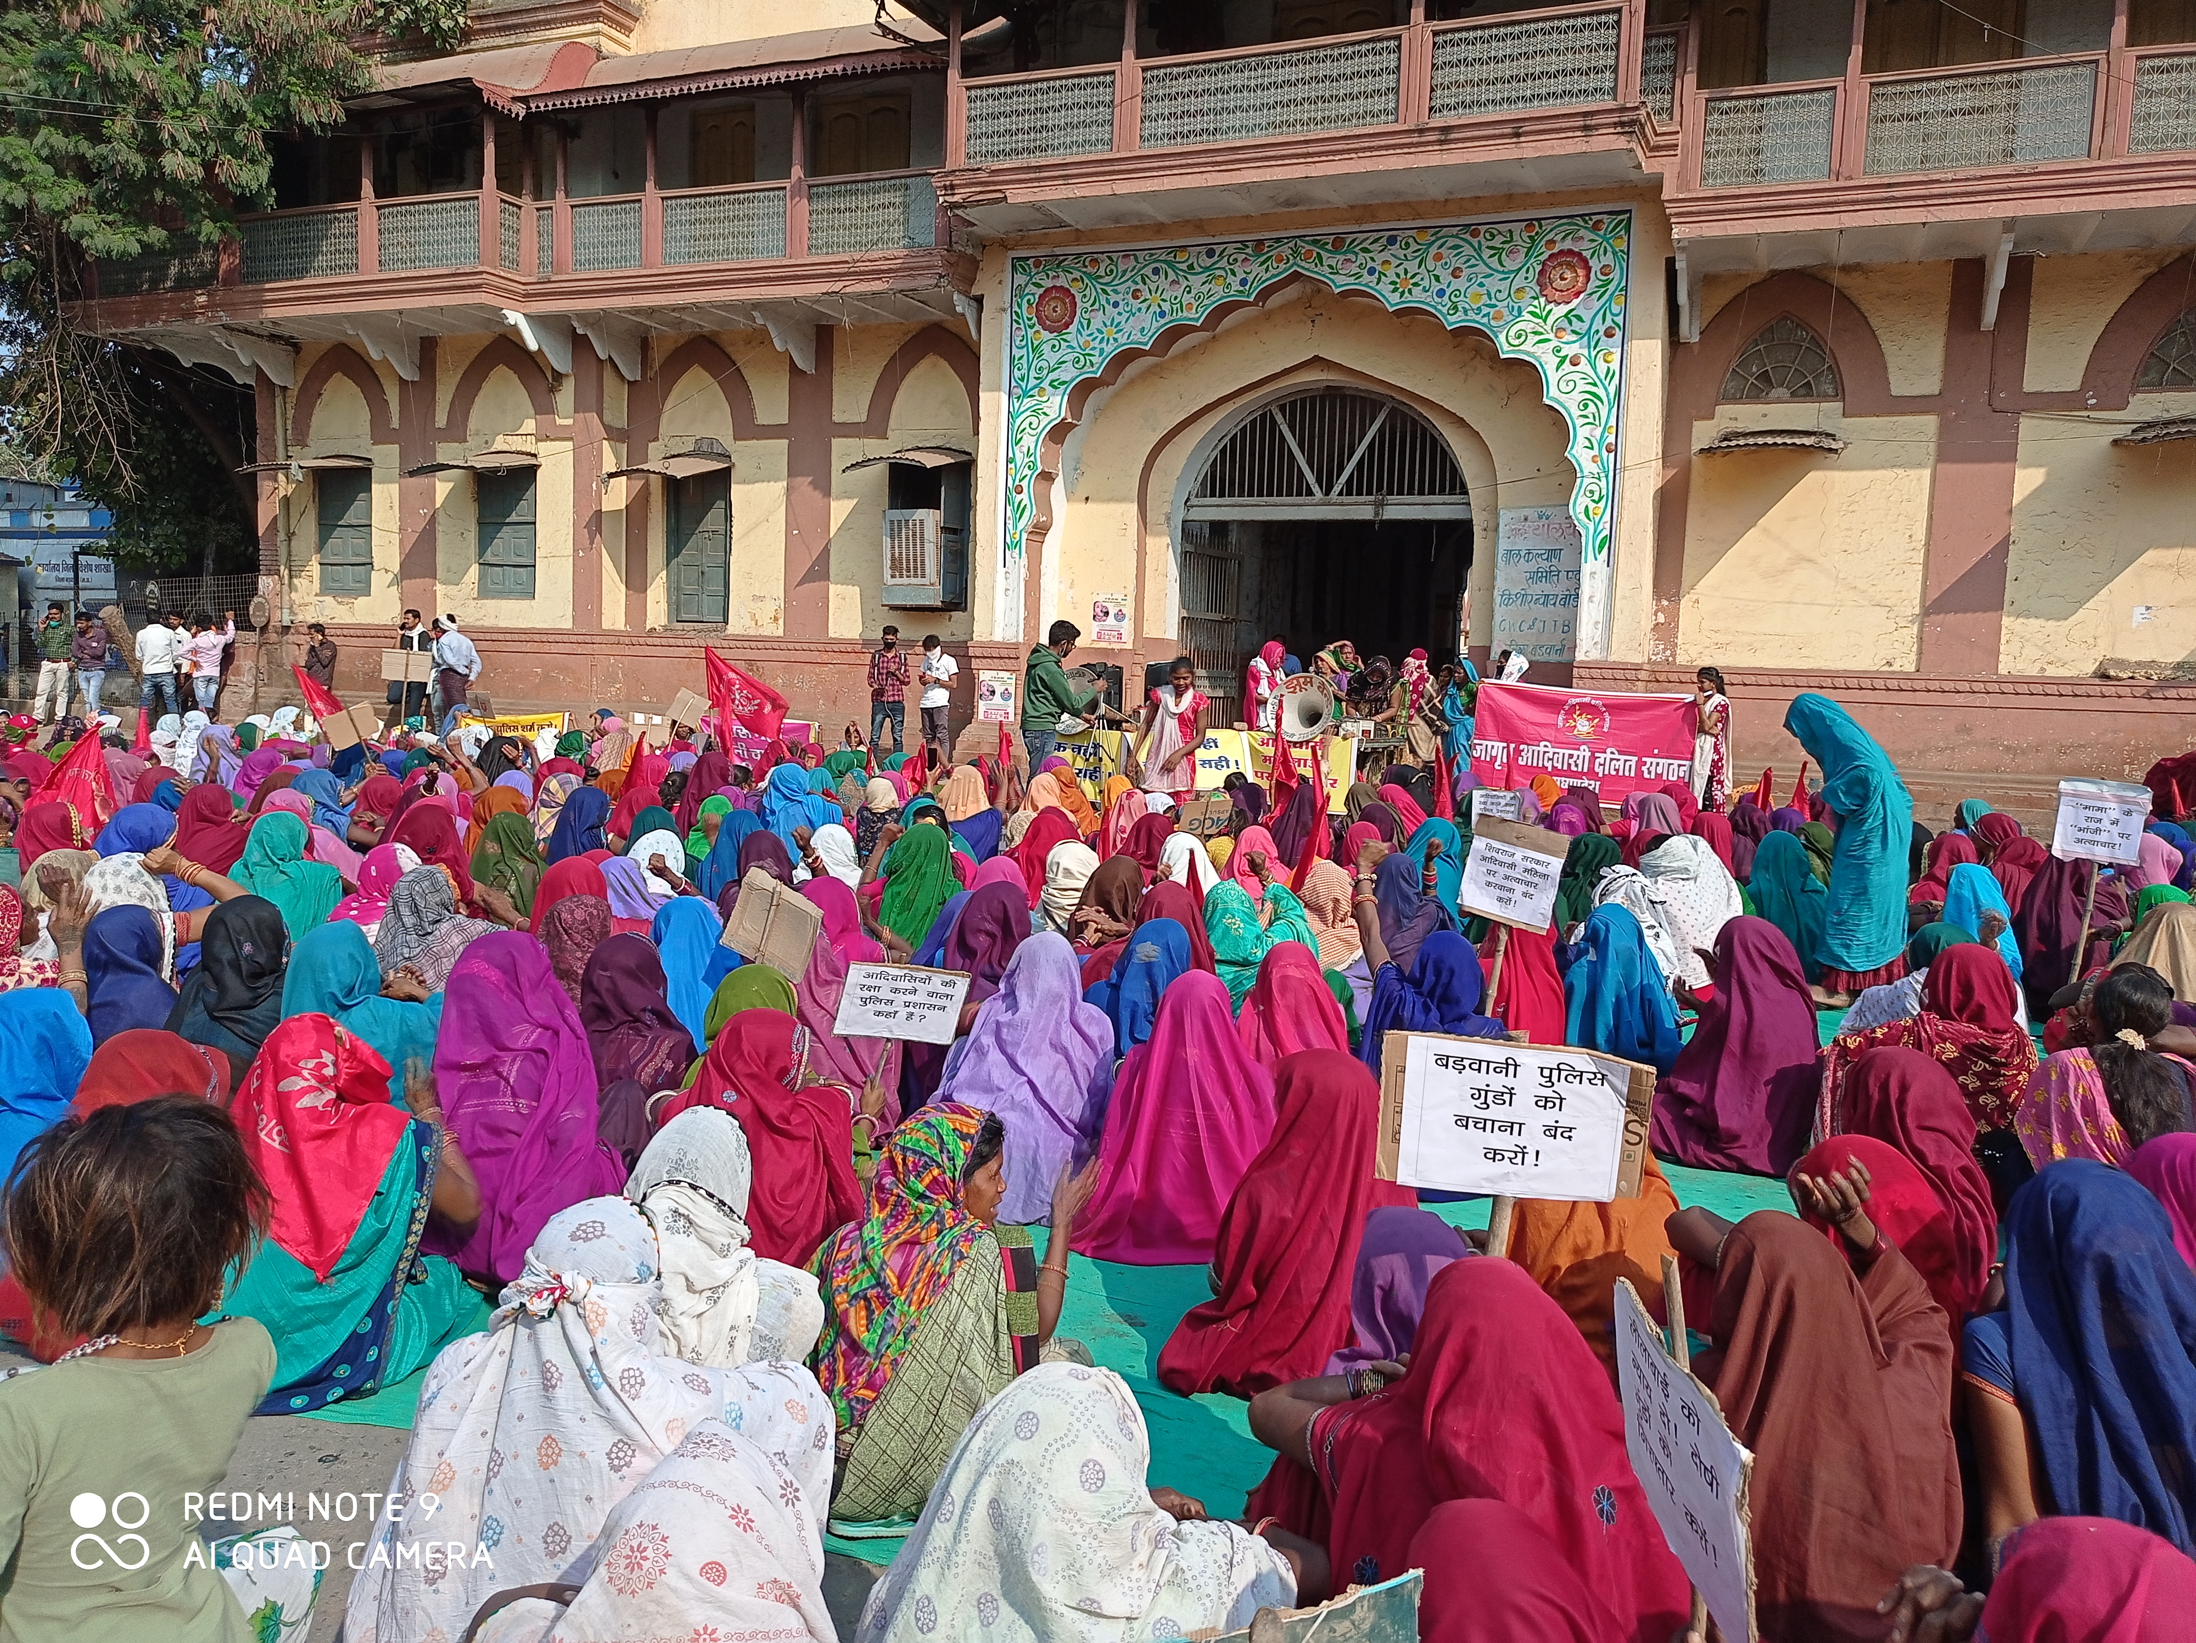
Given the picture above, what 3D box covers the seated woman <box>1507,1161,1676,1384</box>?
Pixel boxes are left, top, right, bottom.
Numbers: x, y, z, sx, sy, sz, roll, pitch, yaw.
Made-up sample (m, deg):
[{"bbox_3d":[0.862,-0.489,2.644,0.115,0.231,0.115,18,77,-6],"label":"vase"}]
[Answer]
[{"bbox_3d":[0.927,0.896,3.494,0.460,0.740,0.580,2,5,0],"label":"seated woman"}]

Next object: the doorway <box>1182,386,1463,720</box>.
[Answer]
[{"bbox_3d":[2.110,-2.481,16.606,2.877,3.082,0.500,4,6,25],"label":"doorway"}]

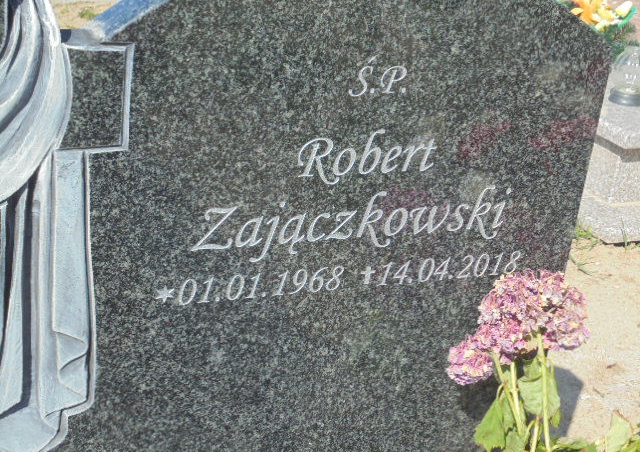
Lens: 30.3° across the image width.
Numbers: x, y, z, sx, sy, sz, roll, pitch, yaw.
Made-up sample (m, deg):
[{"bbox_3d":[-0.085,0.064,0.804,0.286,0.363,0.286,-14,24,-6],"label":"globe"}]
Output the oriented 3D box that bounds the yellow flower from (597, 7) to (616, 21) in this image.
[{"bbox_3d":[0.714,-0.530,2.950,0.050,0.038,0.045,13,24,11],"label":"yellow flower"}]

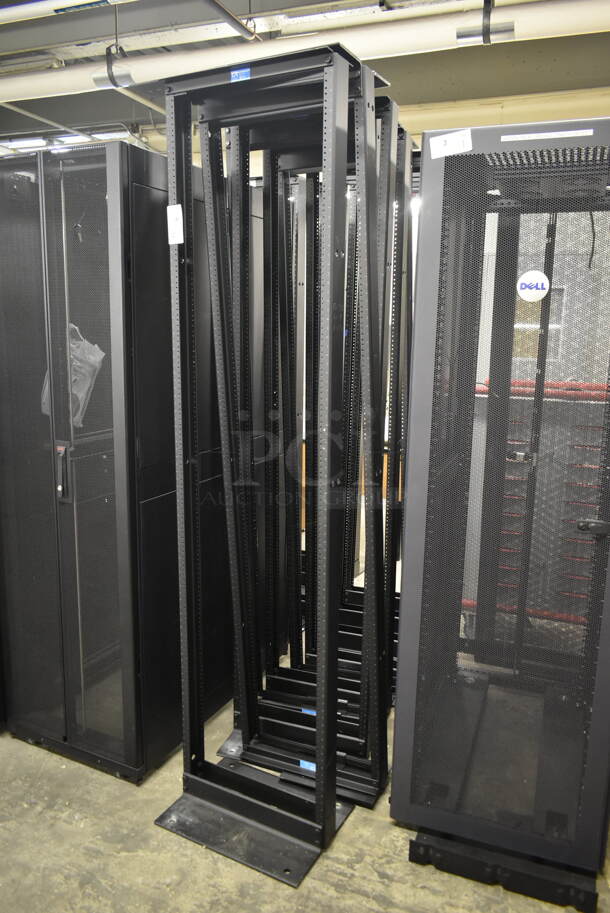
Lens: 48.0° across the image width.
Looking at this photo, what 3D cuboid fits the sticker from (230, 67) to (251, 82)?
[{"bbox_3d":[-0.162,-0.959,1.726,0.058,0.025,0.002,6,12,27],"label":"sticker"}]

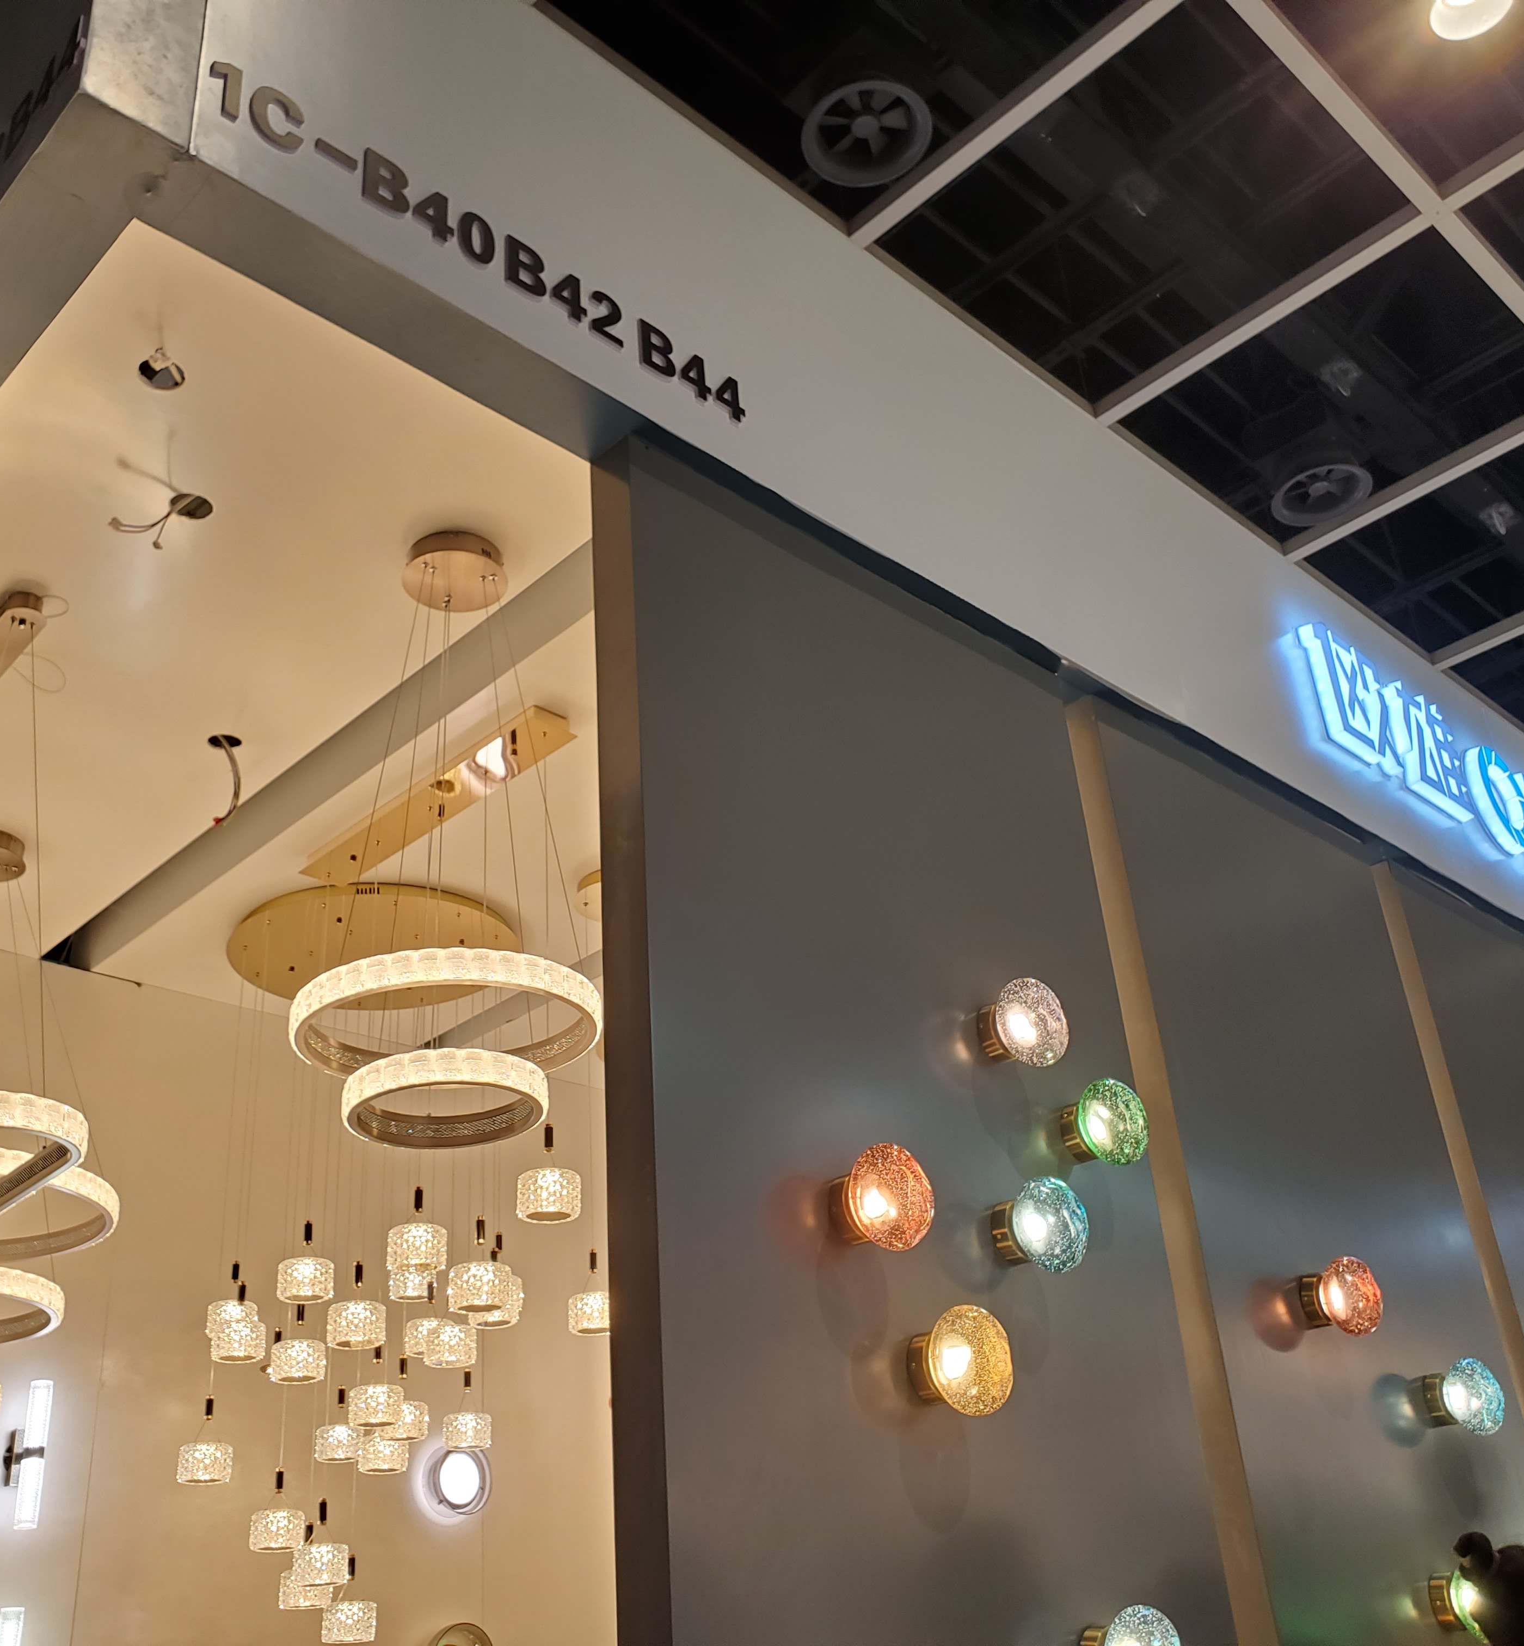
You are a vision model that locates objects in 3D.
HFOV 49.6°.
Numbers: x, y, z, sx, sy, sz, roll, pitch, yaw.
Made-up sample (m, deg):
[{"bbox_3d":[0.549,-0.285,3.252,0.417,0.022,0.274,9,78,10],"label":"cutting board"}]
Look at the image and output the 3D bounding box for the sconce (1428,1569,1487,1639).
[{"bbox_3d":[1.286,1.415,2.997,0.147,0.147,0.125,21,-37,-40],"label":"sconce"}]

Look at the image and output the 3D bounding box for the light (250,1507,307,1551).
[{"bbox_3d":[-1.167,1.707,3.980,0.126,0.088,0.126,21,-37,-40],"label":"light"}]

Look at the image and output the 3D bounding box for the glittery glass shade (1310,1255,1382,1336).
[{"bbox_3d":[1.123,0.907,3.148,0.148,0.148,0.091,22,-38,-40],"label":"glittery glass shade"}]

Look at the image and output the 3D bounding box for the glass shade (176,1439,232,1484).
[{"bbox_3d":[-1.340,1.538,3.970,0.122,0.086,0.122,-4,-27,-2],"label":"glass shade"}]

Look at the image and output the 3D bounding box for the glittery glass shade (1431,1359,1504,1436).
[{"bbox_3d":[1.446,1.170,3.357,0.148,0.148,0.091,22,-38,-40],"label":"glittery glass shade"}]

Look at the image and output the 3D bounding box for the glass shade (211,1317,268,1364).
[{"bbox_3d":[-1.197,1.190,3.775,0.114,0.073,0.114,22,-38,-40],"label":"glass shade"}]

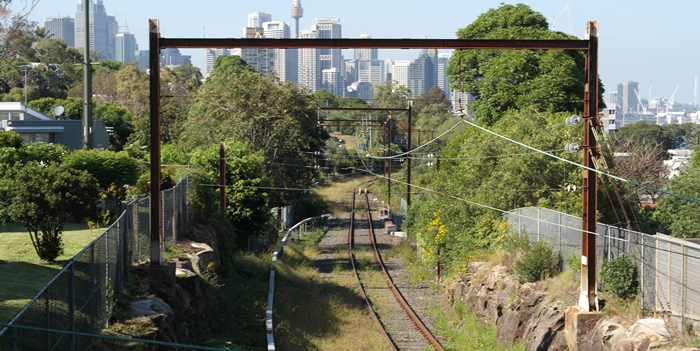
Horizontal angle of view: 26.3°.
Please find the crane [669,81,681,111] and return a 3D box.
[{"bbox_3d":[783.633,-183.253,3611.553,36.000,92.000,9.000,0,2,0],"label":"crane"}]

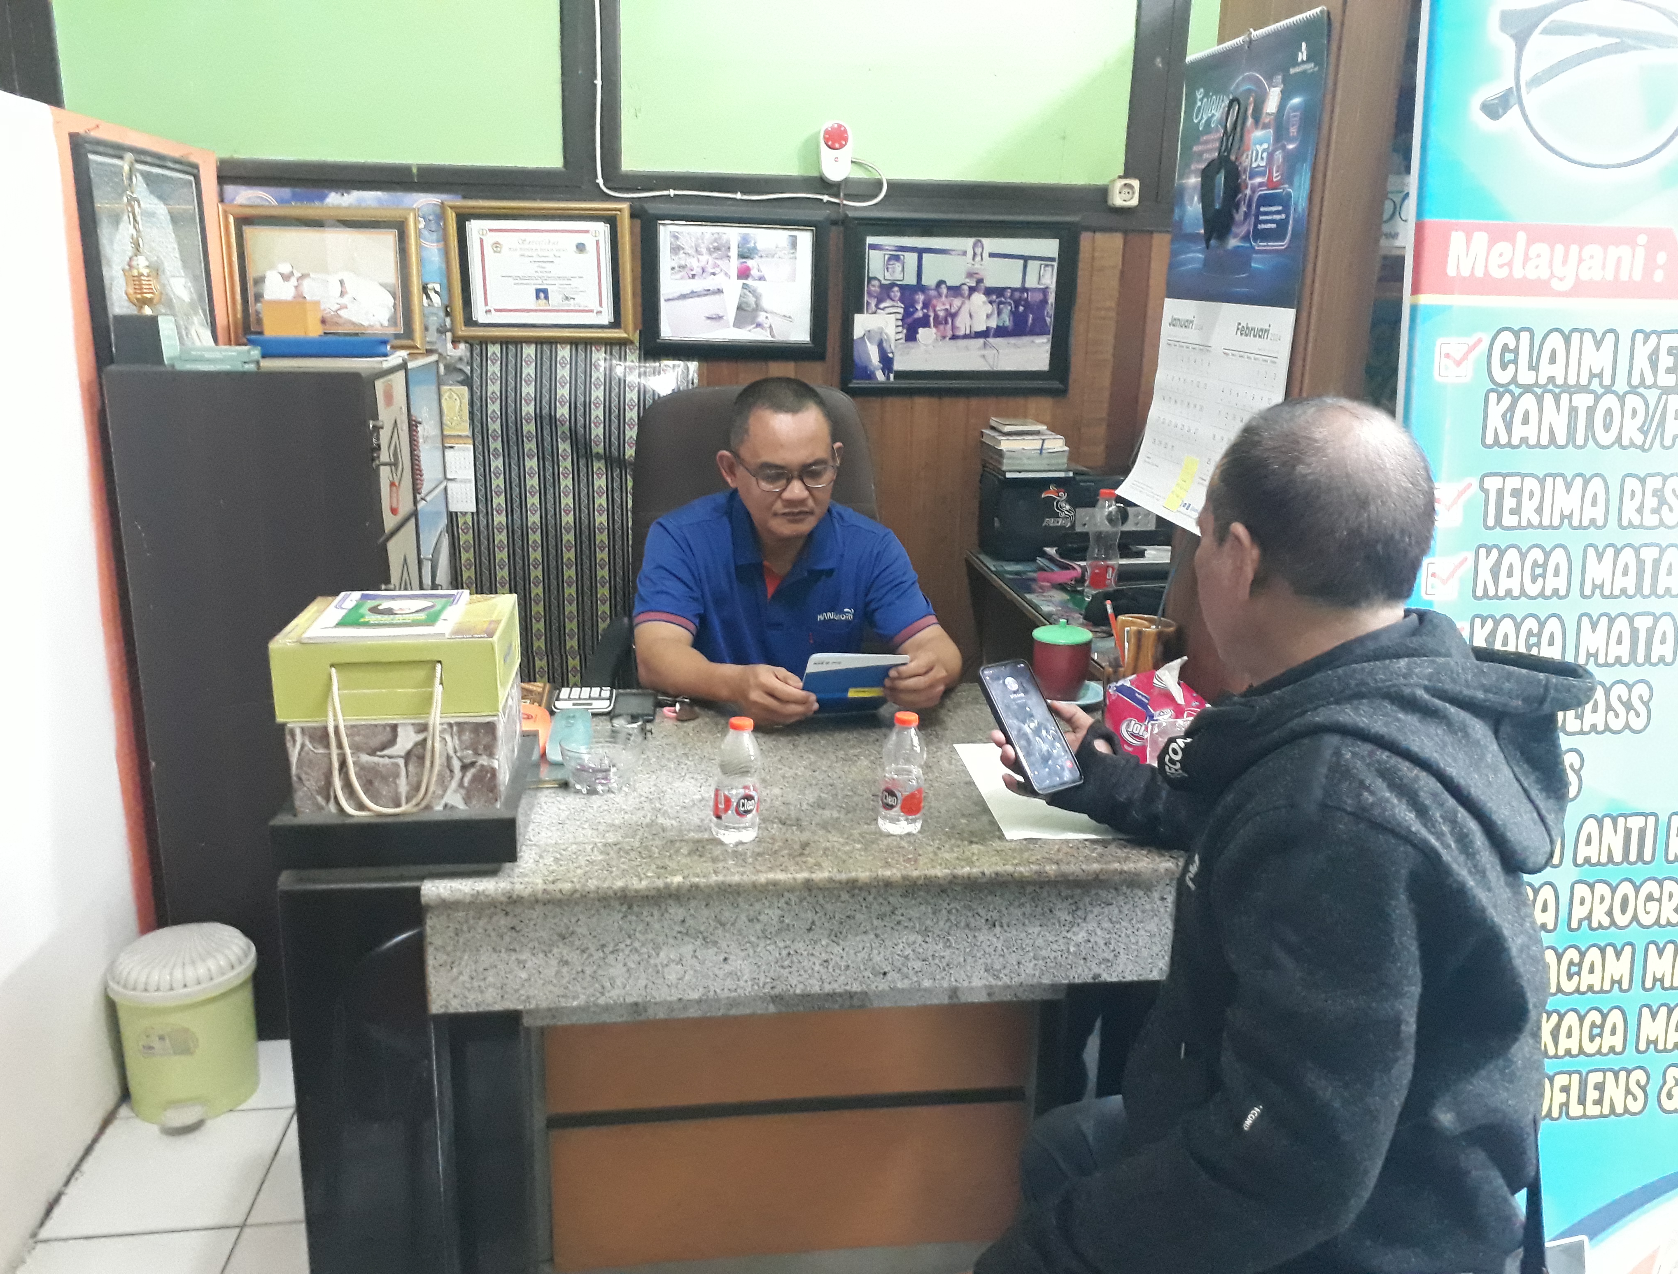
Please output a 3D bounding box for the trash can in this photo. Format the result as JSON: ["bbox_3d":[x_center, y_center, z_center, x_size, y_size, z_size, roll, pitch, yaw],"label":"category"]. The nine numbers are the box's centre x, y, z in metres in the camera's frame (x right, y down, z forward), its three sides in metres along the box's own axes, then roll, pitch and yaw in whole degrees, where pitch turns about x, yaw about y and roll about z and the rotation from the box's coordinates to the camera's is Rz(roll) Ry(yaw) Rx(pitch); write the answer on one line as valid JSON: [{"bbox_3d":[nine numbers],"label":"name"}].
[{"bbox_3d":[-1.124,0.663,2.293,0.232,0.286,0.250,-3,15,-16],"label":"trash can"}]

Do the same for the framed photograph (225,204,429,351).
[{"bbox_3d":[-1.108,-0.770,2.859,0.403,0.304,0.025,-1,17,-7],"label":"framed photograph"}]

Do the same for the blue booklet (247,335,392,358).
[{"bbox_3d":[-0.927,-0.539,2.440,0.240,0.034,0.250,-1,15,-8],"label":"blue booklet"}]

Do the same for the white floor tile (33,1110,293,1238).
[{"bbox_3d":[-1.050,0.846,2.096,0.295,0.010,0.300,-1,15,-8],"label":"white floor tile"}]

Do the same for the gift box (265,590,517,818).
[{"bbox_3d":[-0.504,0.073,1.551,0.235,0.195,0.227,-1,15,-8],"label":"gift box"}]

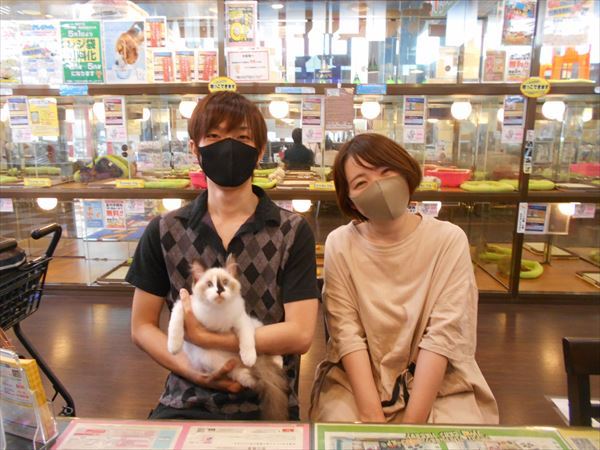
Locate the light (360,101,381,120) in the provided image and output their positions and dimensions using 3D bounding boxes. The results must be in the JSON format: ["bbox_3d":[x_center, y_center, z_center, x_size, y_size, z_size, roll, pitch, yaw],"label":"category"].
[{"bbox_3d":[0.548,-0.888,3.489,0.145,0.145,0.145,0,11,2],"label":"light"}]

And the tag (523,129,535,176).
[{"bbox_3d":[1.499,-0.479,2.957,0.052,0.310,0.006,1,11,3],"label":"tag"}]

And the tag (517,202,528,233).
[{"bbox_3d":[1.499,-0.049,3.037,0.070,0.200,0.006,1,11,3],"label":"tag"}]

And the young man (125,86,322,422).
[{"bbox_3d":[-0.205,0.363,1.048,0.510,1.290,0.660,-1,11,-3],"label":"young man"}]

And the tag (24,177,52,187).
[{"bbox_3d":[-1.966,-0.327,3.388,0.205,0.065,0.012,0,11,2],"label":"tag"}]

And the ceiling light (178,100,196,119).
[{"bbox_3d":[-0.875,-0.902,3.529,0.145,0.145,0.145,0,11,2],"label":"ceiling light"}]

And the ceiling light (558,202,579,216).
[{"bbox_3d":[2.018,-0.140,3.399,0.155,0.145,0.155,1,11,3],"label":"ceiling light"}]

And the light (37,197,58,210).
[{"bbox_3d":[-2.021,-0.196,3.607,0.155,0.145,0.155,1,11,3],"label":"light"}]

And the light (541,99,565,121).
[{"bbox_3d":[1.834,-0.833,3.280,0.160,0.150,0.160,1,11,3],"label":"light"}]

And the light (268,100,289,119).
[{"bbox_3d":[-0.165,-0.897,3.509,0.145,0.145,0.145,0,11,2],"label":"light"}]

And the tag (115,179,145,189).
[{"bbox_3d":[-1.180,-0.284,3.138,0.190,0.056,0.006,1,11,3],"label":"tag"}]

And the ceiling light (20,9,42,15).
[{"bbox_3d":[-3.453,-2.745,5.796,0.280,0.060,0.280,0,11,0],"label":"ceiling light"}]

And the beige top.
[{"bbox_3d":[0.260,0.245,1.150,0.430,0.550,0.320,1,11,6],"label":"beige top"}]

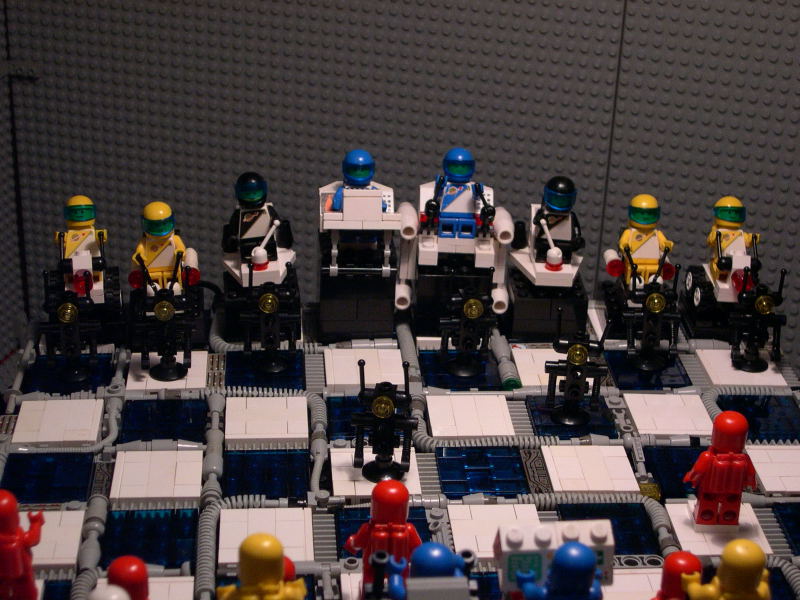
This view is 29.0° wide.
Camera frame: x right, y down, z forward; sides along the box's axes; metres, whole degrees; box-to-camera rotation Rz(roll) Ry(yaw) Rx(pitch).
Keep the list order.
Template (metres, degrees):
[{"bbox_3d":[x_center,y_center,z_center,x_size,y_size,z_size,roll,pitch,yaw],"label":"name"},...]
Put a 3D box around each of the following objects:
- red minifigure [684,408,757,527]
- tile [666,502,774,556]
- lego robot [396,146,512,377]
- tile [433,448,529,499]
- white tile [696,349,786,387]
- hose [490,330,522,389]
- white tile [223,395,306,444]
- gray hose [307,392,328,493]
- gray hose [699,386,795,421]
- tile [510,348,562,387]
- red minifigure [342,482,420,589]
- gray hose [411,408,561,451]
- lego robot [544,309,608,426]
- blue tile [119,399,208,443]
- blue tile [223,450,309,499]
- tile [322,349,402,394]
[{"bbox_3d":[0.113,0.057,0.538,0.027,0.043,0.018,0,26,-5],"label":"red minifigure"},{"bbox_3d":[0.112,0.082,0.546,0.032,0.003,0.032,0,26,-5],"label":"tile"},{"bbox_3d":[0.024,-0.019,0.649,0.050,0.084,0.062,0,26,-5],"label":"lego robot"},{"bbox_3d":[0.031,0.065,0.577,0.032,0.004,0.032,0,26,-5],"label":"tile"},{"bbox_3d":[0.144,0.030,0.658,0.032,0.003,0.032,0,26,-5],"label":"white tile"},{"bbox_3d":[0.044,0.024,0.658,0.009,0.009,0.049,0,26,-5],"label":"hose"},{"bbox_3d":[-0.052,0.048,0.606,0.032,0.003,0.032,0,26,-5],"label":"white tile"},{"bbox_3d":[-0.031,0.054,0.592,0.009,0.007,0.073,0,26,-5],"label":"gray hose"},{"bbox_3d":[0.146,0.044,0.638,0.042,0.007,0.028,0,27,-5],"label":"gray hose"},{"bbox_3d":[0.066,0.030,0.658,0.032,0.004,0.032,0,27,-5],"label":"tile"},{"bbox_3d":[-0.005,0.077,0.501,0.025,0.043,0.016,0,27,-5],"label":"red minifigure"},{"bbox_3d":[0.032,0.050,0.604,0.058,0.007,0.031,0,26,-5],"label":"gray hose"},{"bbox_3d":[0.069,0.026,0.613,0.024,0.046,0.017,3,26,2],"label":"lego robot"},{"bbox_3d":[-0.092,0.048,0.603,0.032,0.003,0.032,0,26,-5],"label":"blue tile"},{"bbox_3d":[-0.050,0.067,0.578,0.032,0.004,0.032,0,27,-5],"label":"blue tile"},{"bbox_3d":[-0.015,0.030,0.651,0.032,0.004,0.032,0,27,-5],"label":"tile"}]

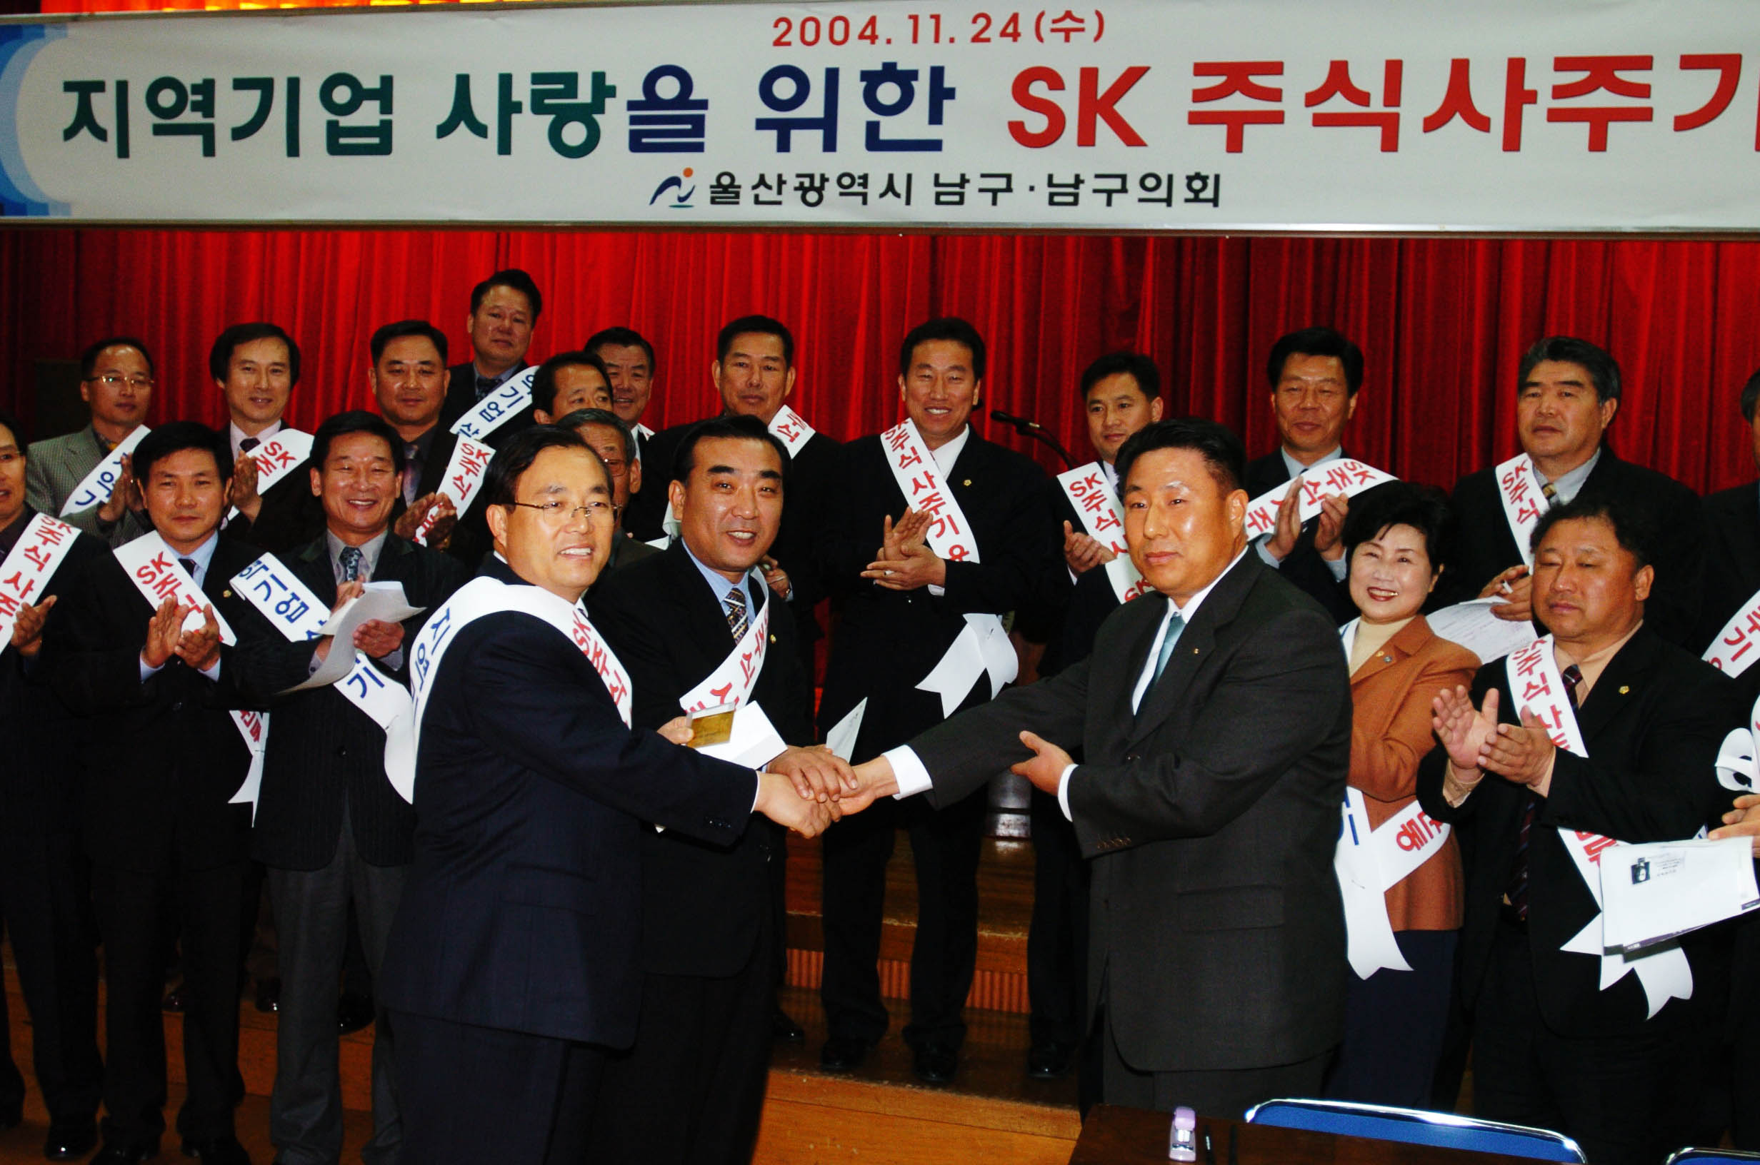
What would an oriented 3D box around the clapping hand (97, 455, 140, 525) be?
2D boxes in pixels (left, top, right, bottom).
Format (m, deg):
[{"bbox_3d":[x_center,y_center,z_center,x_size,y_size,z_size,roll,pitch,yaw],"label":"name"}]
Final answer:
[{"bbox_3d":[-1.926,-0.235,4.452,0.120,0.180,0.130,1,5,-10],"label":"clapping hand"}]

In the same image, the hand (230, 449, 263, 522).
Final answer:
[{"bbox_3d":[-1.514,-0.231,4.180,0.100,0.180,0.130,1,5,-8],"label":"hand"}]

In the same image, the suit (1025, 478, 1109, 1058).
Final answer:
[{"bbox_3d":[0.526,0.424,3.950,0.500,1.370,0.360,3,5,12],"label":"suit"}]

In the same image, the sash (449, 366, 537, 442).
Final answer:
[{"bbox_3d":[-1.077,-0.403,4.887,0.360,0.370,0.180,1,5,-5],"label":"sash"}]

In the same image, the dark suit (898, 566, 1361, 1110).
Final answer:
[{"bbox_3d":[0.377,0.691,2.619,0.600,1.470,0.540,-1,6,-30],"label":"dark suit"}]

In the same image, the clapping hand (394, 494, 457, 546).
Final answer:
[{"bbox_3d":[-1.050,-0.141,4.056,0.140,0.150,0.130,2,5,0],"label":"clapping hand"}]

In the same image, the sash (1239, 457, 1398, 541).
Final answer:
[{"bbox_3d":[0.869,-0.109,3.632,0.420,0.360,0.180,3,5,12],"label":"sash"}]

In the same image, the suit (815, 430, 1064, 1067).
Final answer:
[{"bbox_3d":[0.124,0.372,3.947,0.540,1.430,0.380,3,5,10],"label":"suit"}]

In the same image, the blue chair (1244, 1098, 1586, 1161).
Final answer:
[{"bbox_3d":[0.653,1.124,2.209,0.460,0.780,0.480,3,5,14],"label":"blue chair"}]

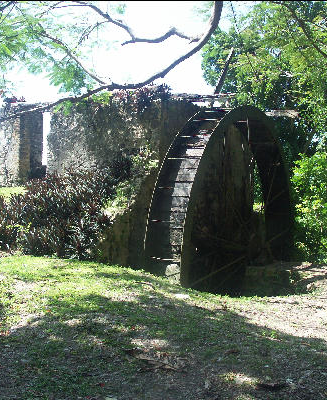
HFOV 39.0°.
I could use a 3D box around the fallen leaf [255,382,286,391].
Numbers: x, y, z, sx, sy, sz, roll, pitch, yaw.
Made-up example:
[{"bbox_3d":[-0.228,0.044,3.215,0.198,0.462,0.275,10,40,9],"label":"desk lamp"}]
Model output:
[{"bbox_3d":[0.810,1.400,3.460,0.235,0.030,0.100,0,2,0],"label":"fallen leaf"}]

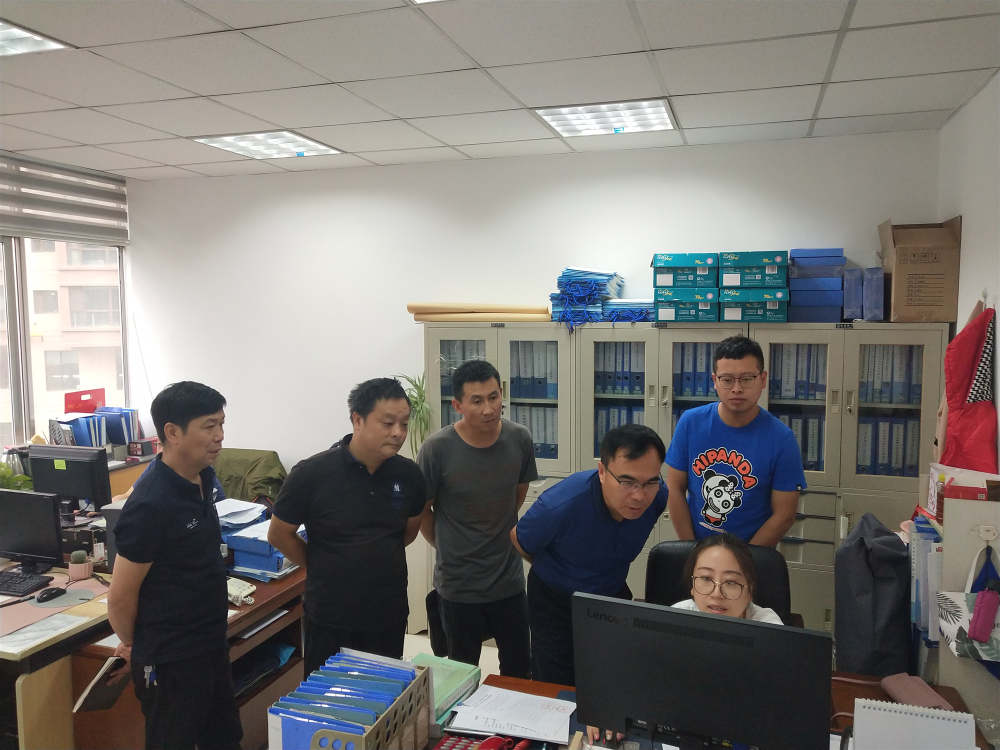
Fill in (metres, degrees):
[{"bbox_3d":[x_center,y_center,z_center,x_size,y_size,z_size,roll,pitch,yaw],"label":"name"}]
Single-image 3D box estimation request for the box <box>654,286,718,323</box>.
[{"bbox_3d":[0.940,-0.345,4.297,0.305,0.170,0.230,1,3,18],"label":"box"}]

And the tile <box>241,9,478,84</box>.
[{"bbox_3d":[-0.454,-1.126,2.981,0.606,0.018,0.635,1,4,18],"label":"tile"}]

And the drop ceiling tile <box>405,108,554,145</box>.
[{"bbox_3d":[-0.069,-1.201,4.203,0.605,0.018,0.630,1,4,18],"label":"drop ceiling tile"}]

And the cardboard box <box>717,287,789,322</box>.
[{"bbox_3d":[1.253,-0.342,4.274,0.320,0.166,0.250,1,4,18],"label":"cardboard box"}]

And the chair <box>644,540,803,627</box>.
[{"bbox_3d":[0.600,1.076,2.482,0.600,1.070,0.630,1,4,18],"label":"chair"}]

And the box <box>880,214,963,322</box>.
[{"bbox_3d":[1.925,-0.478,4.021,0.320,0.460,0.330,1,3,18],"label":"box"}]

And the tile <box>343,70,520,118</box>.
[{"bbox_3d":[-0.257,-1.126,3.471,0.590,0.020,0.590,1,3,19],"label":"tile"}]

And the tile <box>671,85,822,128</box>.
[{"bbox_3d":[1.073,-1.169,3.774,0.600,0.020,0.618,1,3,18],"label":"tile"}]

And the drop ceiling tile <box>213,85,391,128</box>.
[{"bbox_3d":[-0.830,-1.164,3.744,0.600,0.020,0.618,1,3,18],"label":"drop ceiling tile"}]

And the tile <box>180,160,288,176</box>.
[{"bbox_3d":[-1.606,-1.242,5.170,0.580,0.020,0.382,1,3,18],"label":"tile"}]

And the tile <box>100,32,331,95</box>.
[{"bbox_3d":[-1.021,-1.131,3.157,0.600,0.020,0.618,1,3,18],"label":"tile"}]

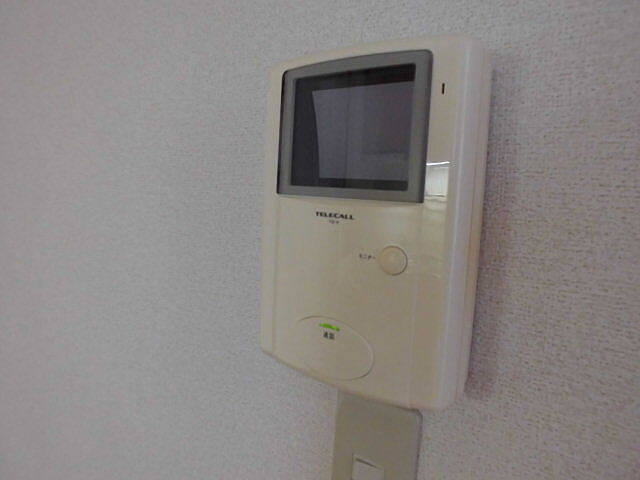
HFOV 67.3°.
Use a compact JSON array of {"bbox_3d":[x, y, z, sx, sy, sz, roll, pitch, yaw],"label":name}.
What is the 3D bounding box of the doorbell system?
[{"bbox_3d":[0.026,-0.010,0.320,0.150,0.217,0.034,7,8,37],"label":"doorbell system"}]

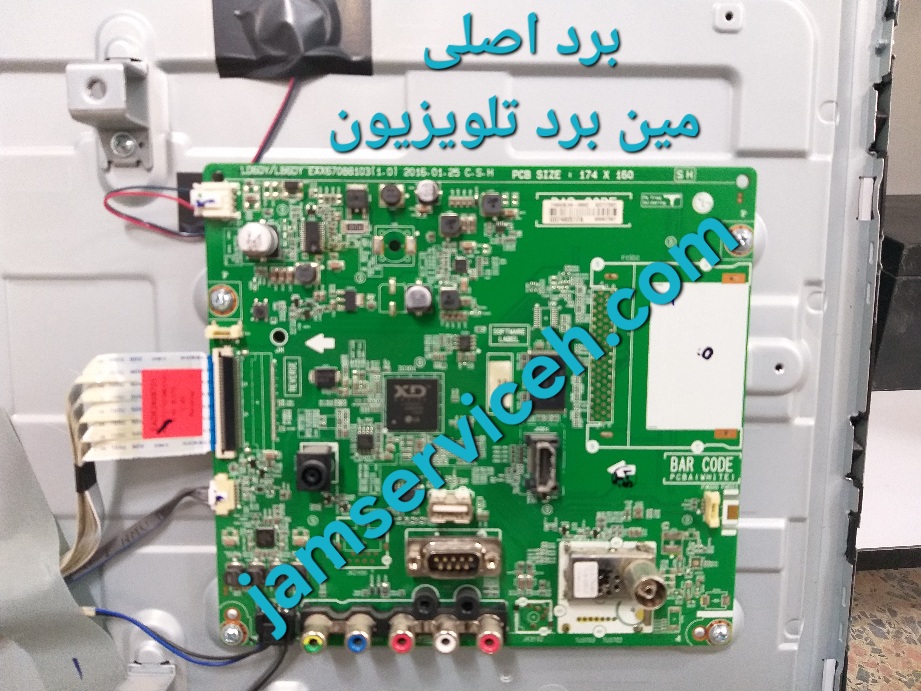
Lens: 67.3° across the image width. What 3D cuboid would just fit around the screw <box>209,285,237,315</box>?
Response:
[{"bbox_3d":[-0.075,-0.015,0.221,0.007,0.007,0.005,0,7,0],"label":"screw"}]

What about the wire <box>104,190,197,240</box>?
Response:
[{"bbox_3d":[-0.098,-0.042,0.220,0.029,0.015,0.010,0,7,0],"label":"wire"}]

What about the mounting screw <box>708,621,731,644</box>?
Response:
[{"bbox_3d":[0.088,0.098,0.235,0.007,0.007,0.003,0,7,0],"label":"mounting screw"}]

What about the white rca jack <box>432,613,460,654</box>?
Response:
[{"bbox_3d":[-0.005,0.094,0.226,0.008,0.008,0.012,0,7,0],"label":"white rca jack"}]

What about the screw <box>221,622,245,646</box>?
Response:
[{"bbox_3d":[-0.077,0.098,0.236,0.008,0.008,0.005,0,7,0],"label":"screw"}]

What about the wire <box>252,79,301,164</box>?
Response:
[{"bbox_3d":[-0.059,-0.071,0.221,0.003,0.030,0.002,26,6,-3],"label":"wire"}]

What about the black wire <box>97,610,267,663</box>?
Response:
[{"bbox_3d":[-0.096,0.100,0.238,0.060,0.018,0.008,0,7,0],"label":"black wire"}]

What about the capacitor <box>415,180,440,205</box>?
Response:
[{"bbox_3d":[-0.010,-0.047,0.214,0.007,0.007,0.006,0,7,0],"label":"capacitor"}]

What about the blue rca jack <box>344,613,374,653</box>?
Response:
[{"bbox_3d":[-0.033,0.094,0.225,0.009,0.009,0.010,0,7,0],"label":"blue rca jack"}]

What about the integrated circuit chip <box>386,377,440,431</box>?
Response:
[{"bbox_3d":[-0.015,0.019,0.225,0.017,0.017,0.002,0,7,0],"label":"integrated circuit chip"}]

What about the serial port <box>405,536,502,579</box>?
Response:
[{"bbox_3d":[-0.002,0.068,0.224,0.031,0.013,0.015,0,7,0],"label":"serial port"}]

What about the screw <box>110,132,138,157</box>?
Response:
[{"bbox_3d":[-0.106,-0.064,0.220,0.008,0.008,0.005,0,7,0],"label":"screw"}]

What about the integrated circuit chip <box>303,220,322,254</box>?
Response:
[{"bbox_3d":[-0.047,-0.034,0.218,0.006,0.010,0.001,0,7,0],"label":"integrated circuit chip"}]

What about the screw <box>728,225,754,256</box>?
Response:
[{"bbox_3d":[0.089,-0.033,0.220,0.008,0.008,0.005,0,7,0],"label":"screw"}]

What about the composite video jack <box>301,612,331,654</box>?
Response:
[{"bbox_3d":[-0.047,0.094,0.225,0.009,0.009,0.010,0,7,0],"label":"composite video jack"}]

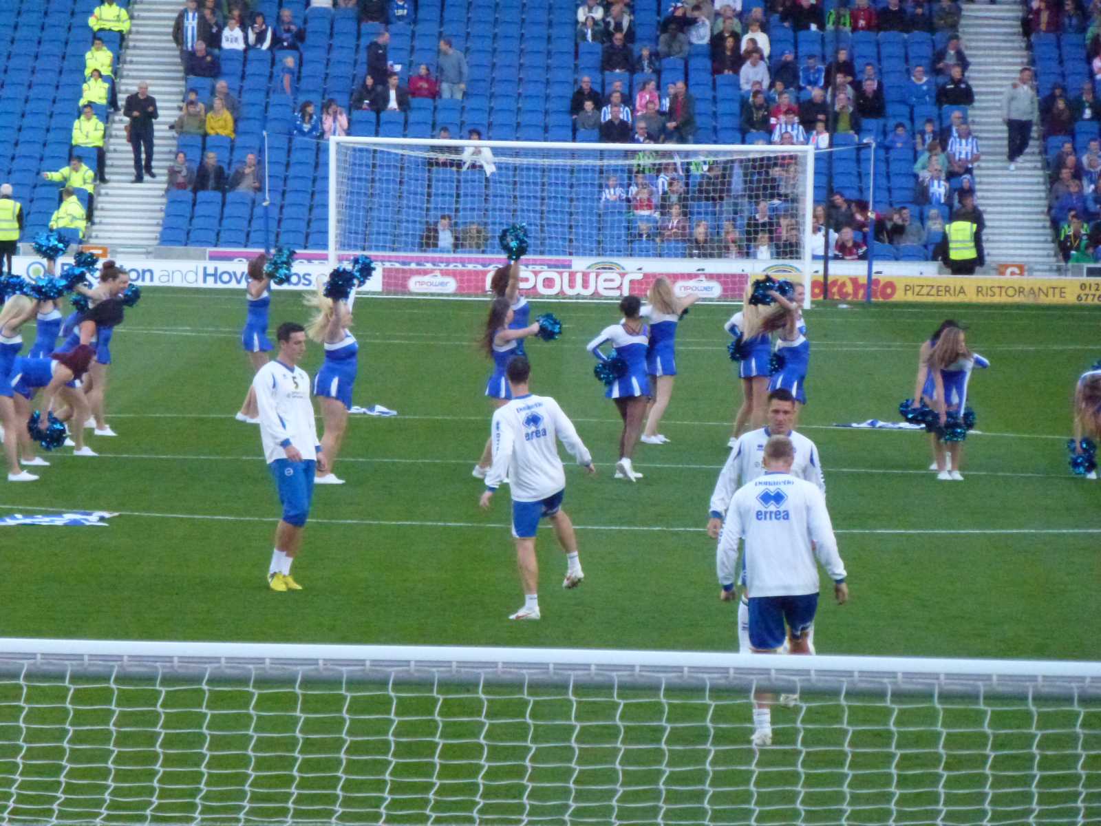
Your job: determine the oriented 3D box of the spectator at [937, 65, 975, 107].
[{"bbox_3d":[7.250,-5.590,141.827,0.630,1.280,0.780,1,2,0],"label":"spectator"}]

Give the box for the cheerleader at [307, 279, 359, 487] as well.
[{"bbox_3d":[-1.861,-0.246,67.600,0.440,1.730,0.460,2,3,15],"label":"cheerleader"}]

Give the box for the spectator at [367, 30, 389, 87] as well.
[{"bbox_3d":[-3.110,-5.984,142.351,0.400,1.760,0.500,3,3,32],"label":"spectator"}]

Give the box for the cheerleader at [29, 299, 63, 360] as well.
[{"bbox_3d":[-4.676,-0.568,73.400,0.450,1.720,0.480,-1,3,-35],"label":"cheerleader"}]

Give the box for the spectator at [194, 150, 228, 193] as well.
[{"bbox_3d":[-5.919,-3.902,137.356,0.540,1.250,0.720,1,3,-5],"label":"spectator"}]

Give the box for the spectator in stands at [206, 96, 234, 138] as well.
[{"bbox_3d":[-5.842,-4.986,139.967,0.500,1.200,0.800,1,3,0],"label":"spectator in stands"}]

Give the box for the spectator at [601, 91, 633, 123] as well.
[{"bbox_3d":[1.168,-5.079,140.126,0.540,1.270,0.780,1,2,0],"label":"spectator"}]

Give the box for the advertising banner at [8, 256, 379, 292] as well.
[{"bbox_3d":[-5.752,-2.253,128.700,6.000,0.460,0.120,1,3,0],"label":"advertising banner"}]

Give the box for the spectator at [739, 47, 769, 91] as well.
[{"bbox_3d":[3.668,-5.923,142.706,0.540,1.250,0.720,2,3,8],"label":"spectator"}]

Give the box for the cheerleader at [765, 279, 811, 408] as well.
[{"bbox_3d":[2.164,-0.327,72.600,0.600,1.700,0.500,3,3,35],"label":"cheerleader"}]

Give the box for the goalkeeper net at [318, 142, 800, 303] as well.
[{"bbox_3d":[0.325,-3.017,124.796,7.540,2.550,2.050,1,3,0],"label":"goalkeeper net"}]

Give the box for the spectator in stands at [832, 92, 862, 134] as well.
[{"bbox_3d":[5.253,-5.069,140.742,0.520,1.250,0.720,1,3,3],"label":"spectator in stands"}]

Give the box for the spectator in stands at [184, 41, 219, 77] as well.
[{"bbox_3d":[-6.199,-6.005,141.100,0.580,1.230,0.750,1,3,0],"label":"spectator in stands"}]

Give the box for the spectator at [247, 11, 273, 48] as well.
[{"bbox_3d":[-5.306,-6.692,144.249,0.480,1.200,0.700,1,3,-5],"label":"spectator"}]

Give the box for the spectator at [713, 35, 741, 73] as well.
[{"bbox_3d":[3.159,-6.150,142.159,0.500,1.270,0.750,1,3,0],"label":"spectator"}]

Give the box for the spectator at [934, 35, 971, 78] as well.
[{"bbox_3d":[7.270,-6.211,143.426,0.600,1.270,0.780,1,2,5],"label":"spectator"}]

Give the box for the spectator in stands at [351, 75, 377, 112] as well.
[{"bbox_3d":[-3.303,-5.341,139.969,0.480,1.250,0.750,1,3,0],"label":"spectator in stands"}]

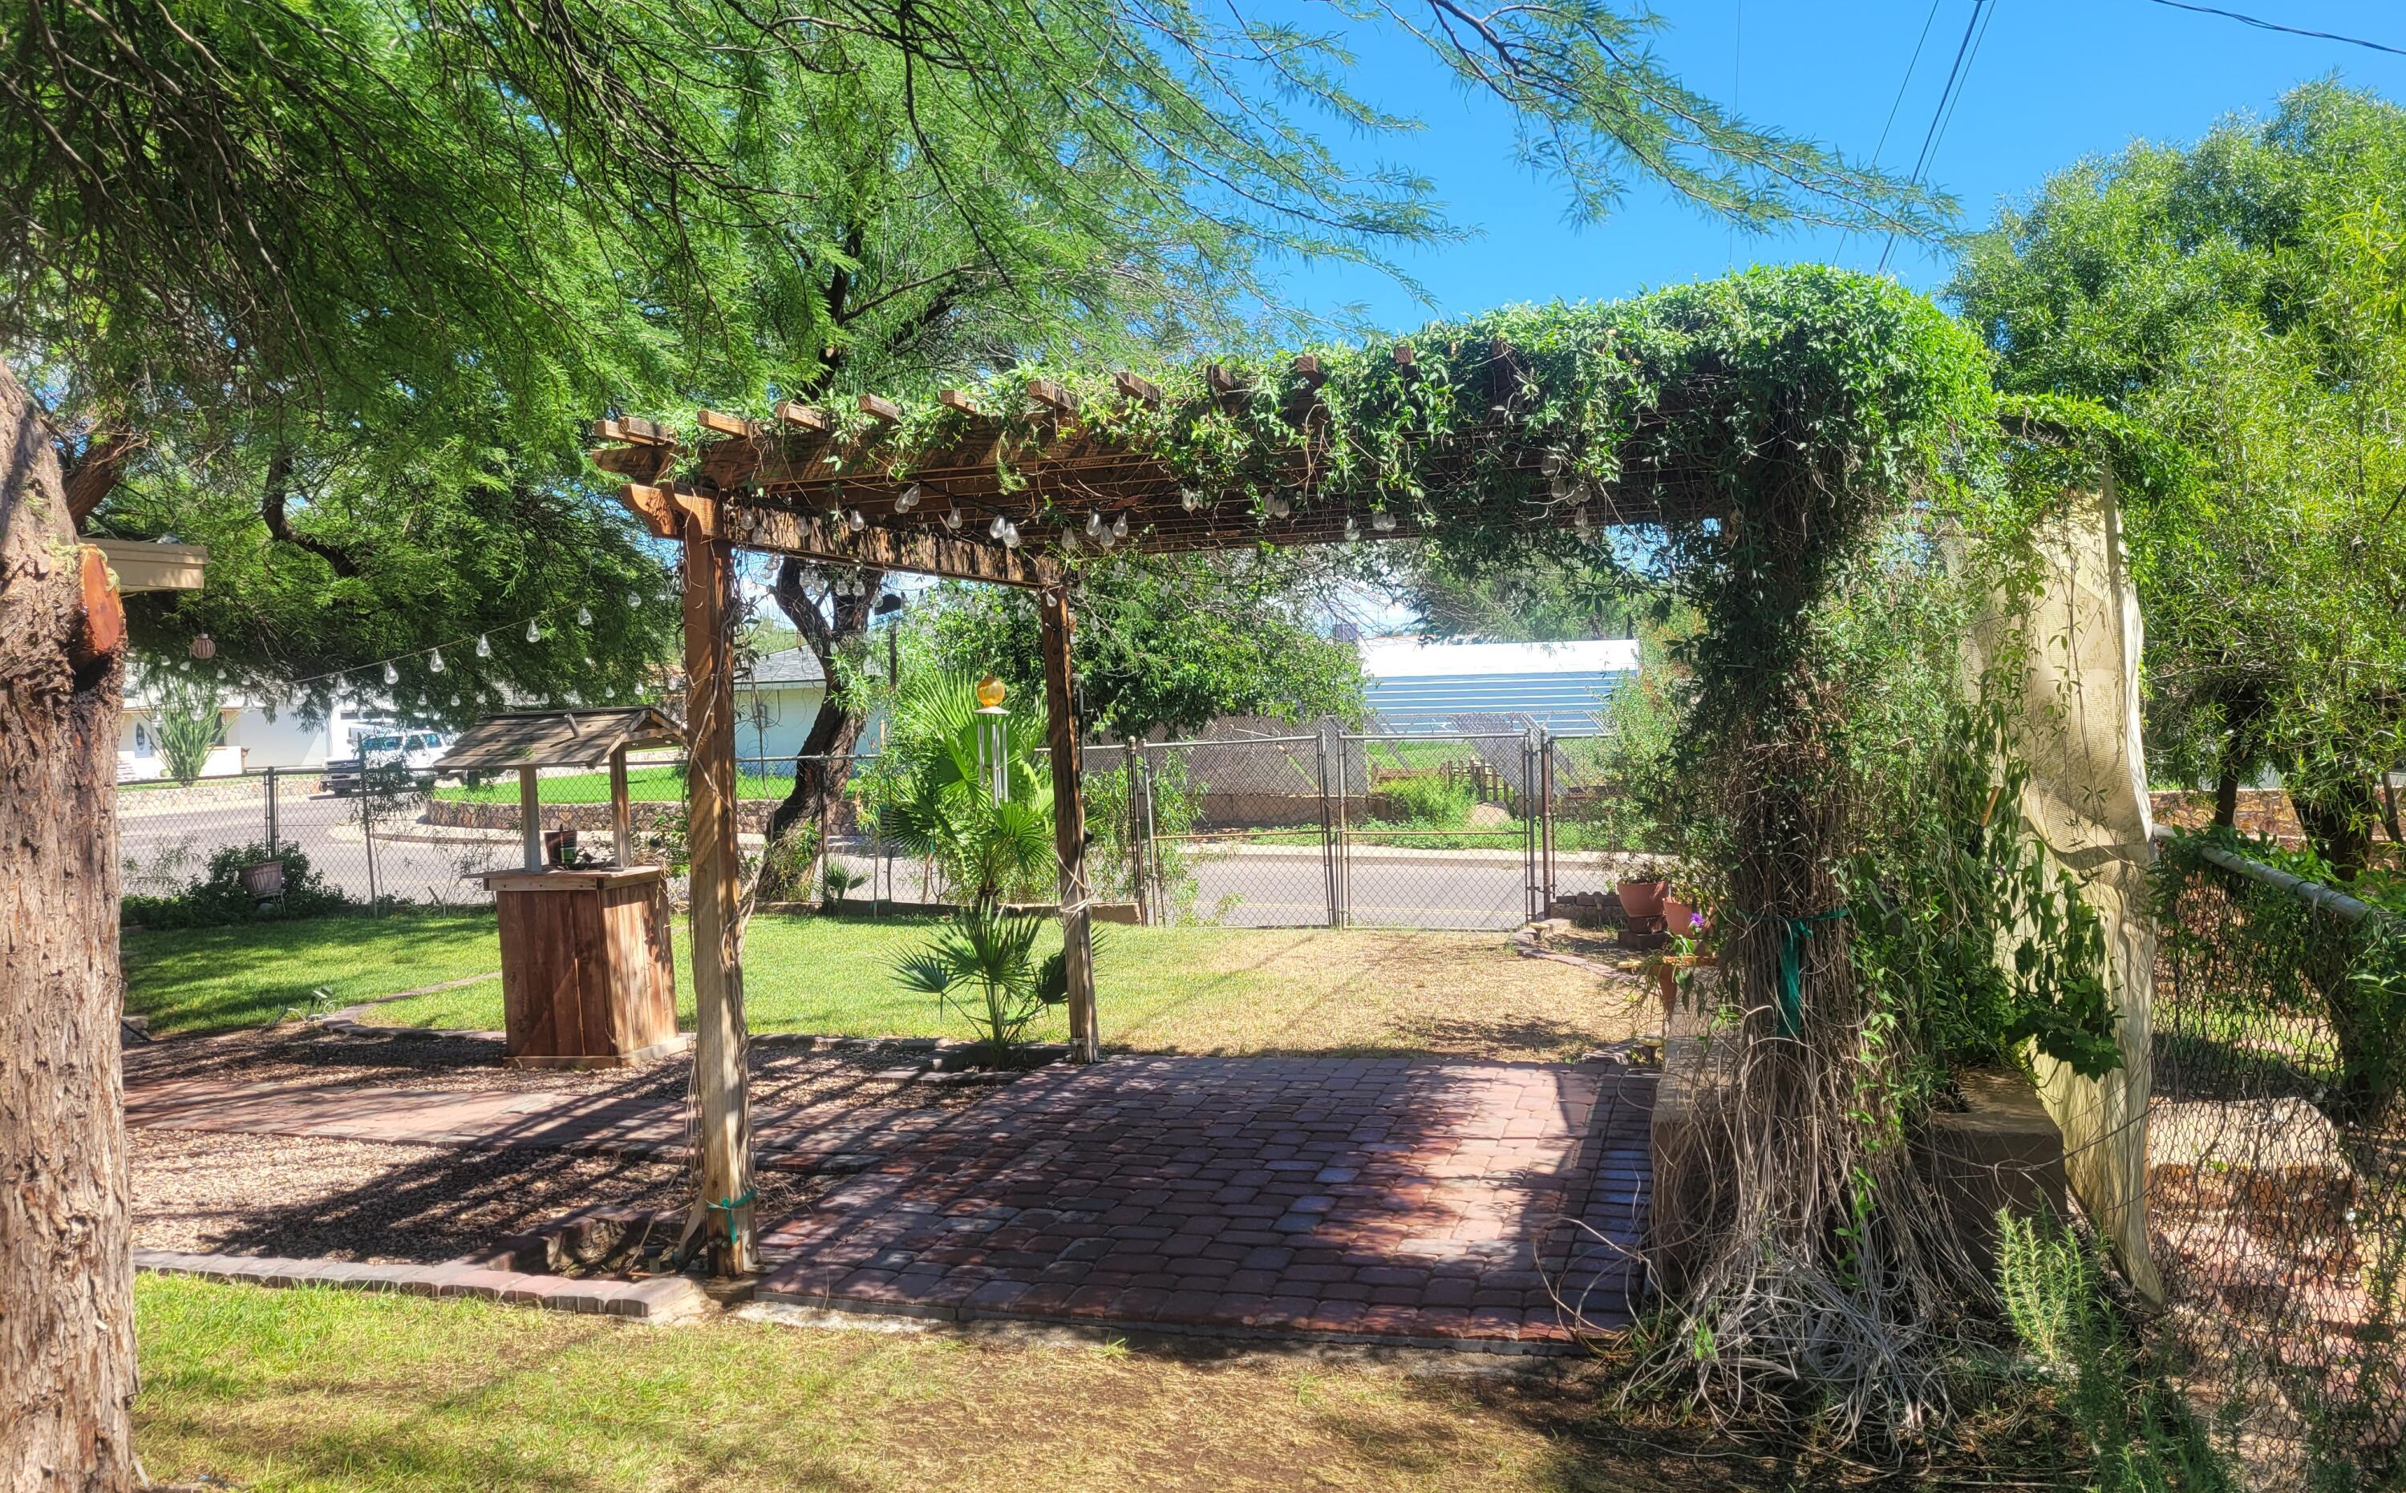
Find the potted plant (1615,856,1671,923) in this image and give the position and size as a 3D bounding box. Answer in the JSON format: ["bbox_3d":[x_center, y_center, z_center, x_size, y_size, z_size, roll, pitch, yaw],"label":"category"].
[{"bbox_3d":[2.539,0.820,10.400,0.300,0.365,0.300,-2,1,0],"label":"potted plant"}]

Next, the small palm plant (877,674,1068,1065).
[{"bbox_3d":[-1.001,0.523,7.920,0.840,1.680,0.820,-2,1,0],"label":"small palm plant"}]

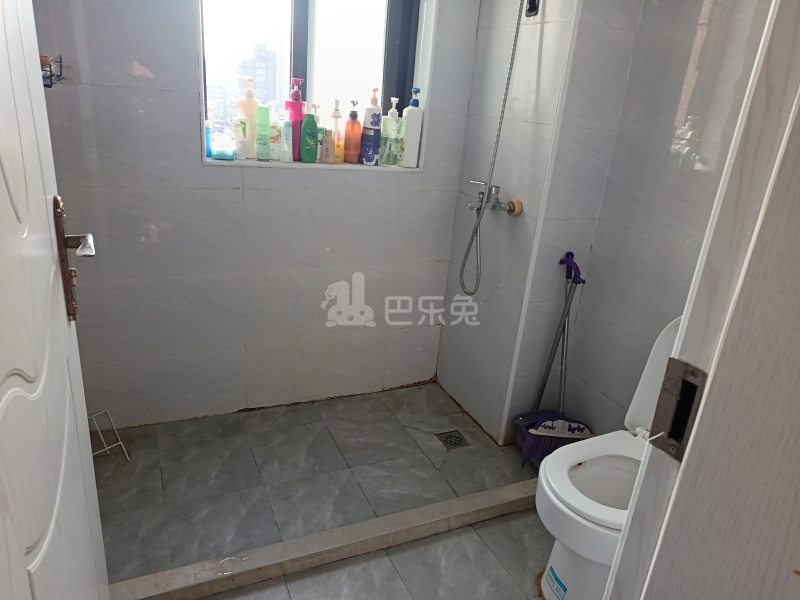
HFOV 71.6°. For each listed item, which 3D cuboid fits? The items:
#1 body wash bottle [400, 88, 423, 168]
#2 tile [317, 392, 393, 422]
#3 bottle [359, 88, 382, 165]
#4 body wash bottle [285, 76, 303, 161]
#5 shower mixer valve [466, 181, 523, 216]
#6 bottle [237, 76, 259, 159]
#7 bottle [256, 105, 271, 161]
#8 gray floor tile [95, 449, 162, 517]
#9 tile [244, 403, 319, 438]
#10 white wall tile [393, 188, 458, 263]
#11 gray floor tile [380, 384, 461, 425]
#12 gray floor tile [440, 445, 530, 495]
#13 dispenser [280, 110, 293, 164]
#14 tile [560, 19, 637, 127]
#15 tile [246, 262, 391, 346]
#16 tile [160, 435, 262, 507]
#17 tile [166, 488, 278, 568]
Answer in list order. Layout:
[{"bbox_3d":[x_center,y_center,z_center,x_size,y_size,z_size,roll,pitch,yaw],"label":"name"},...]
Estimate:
[{"bbox_3d":[0.042,-0.664,2.147,0.062,0.290,0.075,-7,23,-29],"label":"body wash bottle"},{"bbox_3d":[-0.203,0.449,2.347,0.300,0.010,0.167,-5,23,-25],"label":"tile"},{"bbox_3d":[-0.106,-0.645,2.078,0.082,0.277,0.062,0,21,-14],"label":"bottle"},{"bbox_3d":[-0.395,-0.669,2.066,0.070,0.290,0.050,5,20,-1],"label":"body wash bottle"},{"bbox_3d":[0.307,-0.362,1.963,0.165,0.120,0.205,-5,22,-24],"label":"shower mixer valve"},{"bbox_3d":[-0.538,-0.642,1.962,0.073,0.275,0.050,-2,22,-19],"label":"bottle"},{"bbox_3d":[-0.482,-0.587,1.954,0.051,0.187,0.040,-2,22,-19],"label":"bottle"},{"bbox_3d":[-0.921,0.600,1.776,0.300,0.010,0.300,-5,23,-25],"label":"gray floor tile"},{"bbox_3d":[-0.474,0.471,2.222,0.300,0.010,0.167,-5,23,-25],"label":"tile"},{"bbox_3d":[0.106,-0.301,2.288,0.263,0.300,0.010,-5,22,-25],"label":"white wall tile"},{"bbox_3d":[0.091,0.443,2.410,0.300,0.010,0.295,-5,22,-24],"label":"gray floor tile"},{"bbox_3d":[0.288,0.605,2.010,0.305,0.010,0.250,-5,22,-24],"label":"gray floor tile"},{"bbox_3d":[-0.414,-0.593,2.018,0.043,0.178,0.036,-4,22,-24],"label":"dispenser"},{"bbox_3d":[0.627,-0.702,1.760,0.238,0.300,0.010,-5,22,-25],"label":"tile"},{"bbox_3d":[-0.309,0.012,2.209,0.602,0.300,0.010,-5,22,-25],"label":"tile"},{"bbox_3d":[-0.643,0.572,1.885,0.298,0.010,0.305,-5,22,-24],"label":"tile"},{"bbox_3d":[-0.518,0.669,1.626,0.296,0.010,0.275,-5,22,-25],"label":"tile"}]

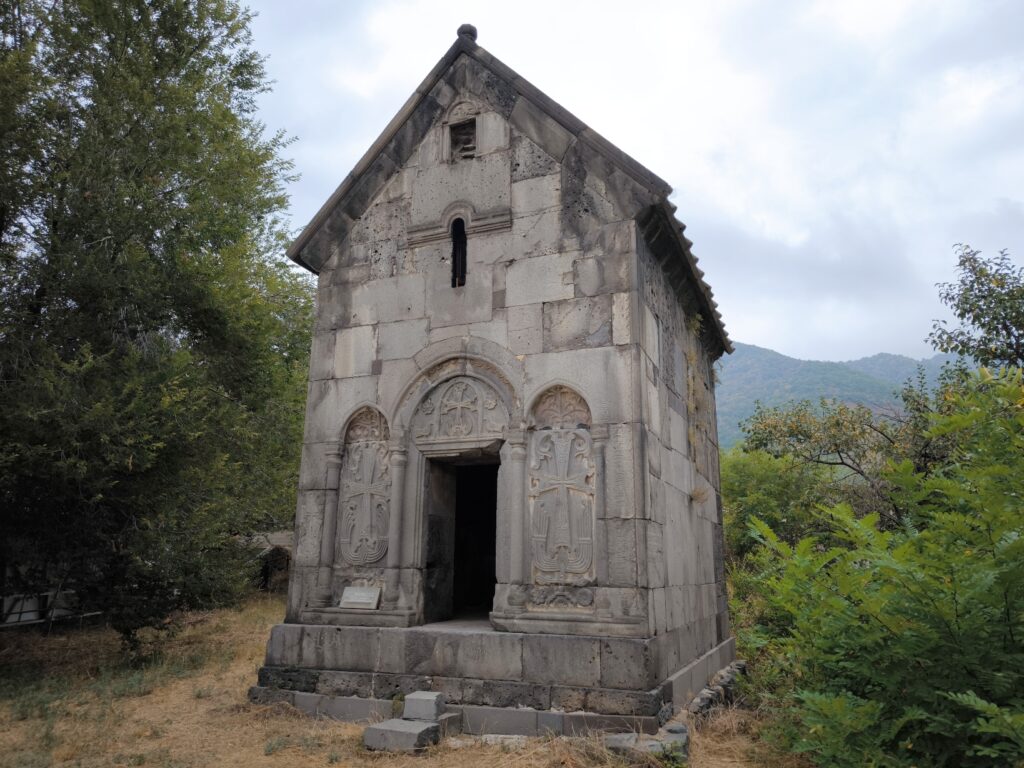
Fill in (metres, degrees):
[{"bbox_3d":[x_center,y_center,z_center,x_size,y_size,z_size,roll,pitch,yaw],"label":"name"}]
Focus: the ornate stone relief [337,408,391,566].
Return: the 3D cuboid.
[{"bbox_3d":[-1.814,1.262,8.978,0.751,2.034,0.117,-5,-16,22],"label":"ornate stone relief"}]

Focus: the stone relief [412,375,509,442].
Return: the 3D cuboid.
[{"bbox_3d":[-0.602,0.312,8.715,1.282,0.824,0.126,-5,-16,22],"label":"stone relief"}]

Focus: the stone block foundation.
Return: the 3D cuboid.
[{"bbox_3d":[0.466,3.966,10.790,4.896,0.864,6.975,-5,-16,22],"label":"stone block foundation"}]

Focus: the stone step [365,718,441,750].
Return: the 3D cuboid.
[{"bbox_3d":[-1.057,3.425,6.911,0.562,0.184,0.450,-5,-16,22],"label":"stone step"}]

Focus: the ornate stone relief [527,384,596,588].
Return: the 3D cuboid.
[{"bbox_3d":[0.581,1.095,7.982,0.783,2.234,0.117,-5,-16,22],"label":"ornate stone relief"}]

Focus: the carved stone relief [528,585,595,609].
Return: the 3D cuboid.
[{"bbox_3d":[0.547,2.289,7.601,0.751,0.230,0.117,-5,-16,22],"label":"carved stone relief"}]

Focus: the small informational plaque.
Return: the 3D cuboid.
[{"bbox_3d":[-1.827,2.558,8.483,0.517,0.257,0.032,-5,-29,22],"label":"small informational plaque"}]

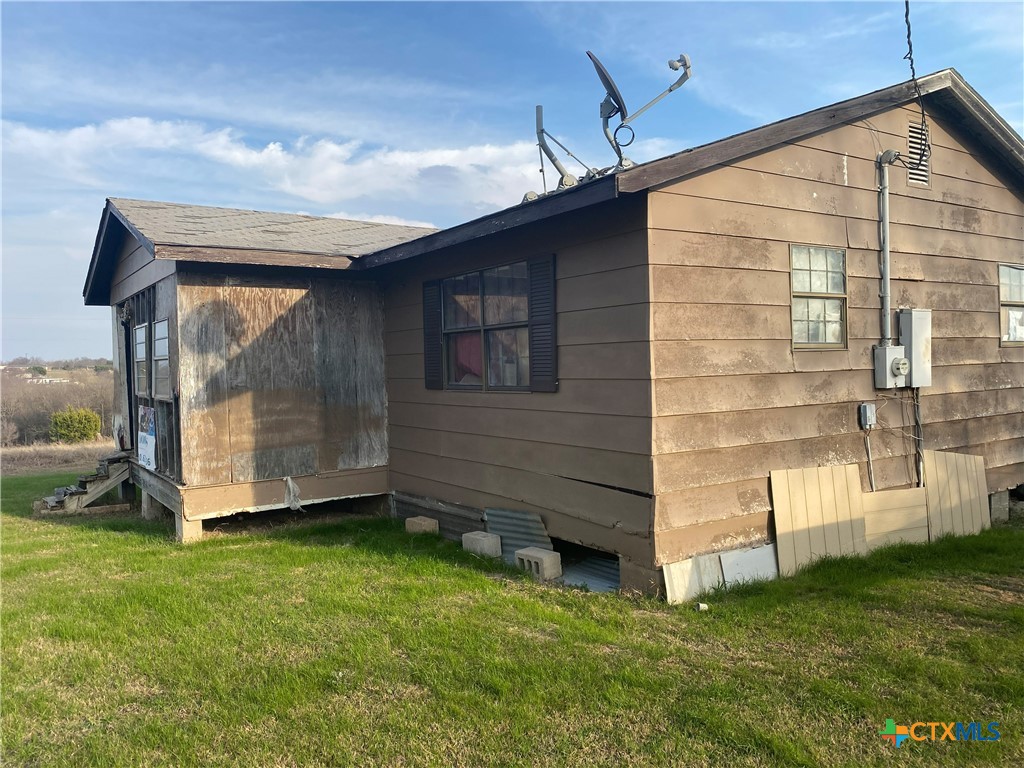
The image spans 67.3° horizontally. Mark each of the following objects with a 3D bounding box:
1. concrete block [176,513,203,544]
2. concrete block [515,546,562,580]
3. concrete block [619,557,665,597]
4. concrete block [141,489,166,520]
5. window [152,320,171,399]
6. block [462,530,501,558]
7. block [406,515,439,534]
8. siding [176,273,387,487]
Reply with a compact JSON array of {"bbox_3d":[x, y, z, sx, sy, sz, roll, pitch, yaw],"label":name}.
[{"bbox_3d":[-3.604,1.600,8.590,0.200,0.330,0.400,-2,2,-34],"label":"concrete block"},{"bbox_3d":[0.234,1.595,6.820,0.194,0.194,0.390,-3,2,-40],"label":"concrete block"},{"bbox_3d":[1.080,1.528,6.047,0.200,0.310,0.430,-3,2,-33],"label":"concrete block"},{"bbox_3d":[-4.957,1.650,10.619,0.200,0.400,0.400,-2,2,-34],"label":"concrete block"},{"bbox_3d":[-4.199,-0.287,9.232,0.060,0.940,1.020,-2,2,-34],"label":"window"},{"bbox_3d":[-0.294,1.587,7.566,0.194,0.194,0.375,-3,2,-37],"label":"block"},{"bbox_3d":[-1.009,1.623,8.653,0.194,0.194,0.360,-3,2,-40],"label":"block"},{"bbox_3d":[-2.608,-0.099,9.023,2.429,2.348,0.060,-2,2,-34],"label":"siding"}]

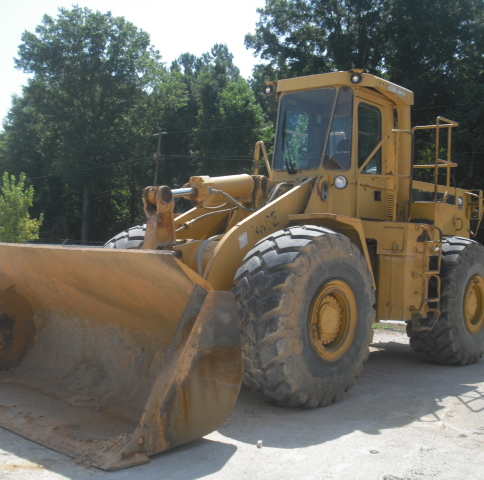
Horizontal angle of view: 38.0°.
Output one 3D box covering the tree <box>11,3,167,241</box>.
[{"bbox_3d":[-12.589,-8.874,58.000,13.200,20.600,12.000,2,0,0],"label":"tree"}]

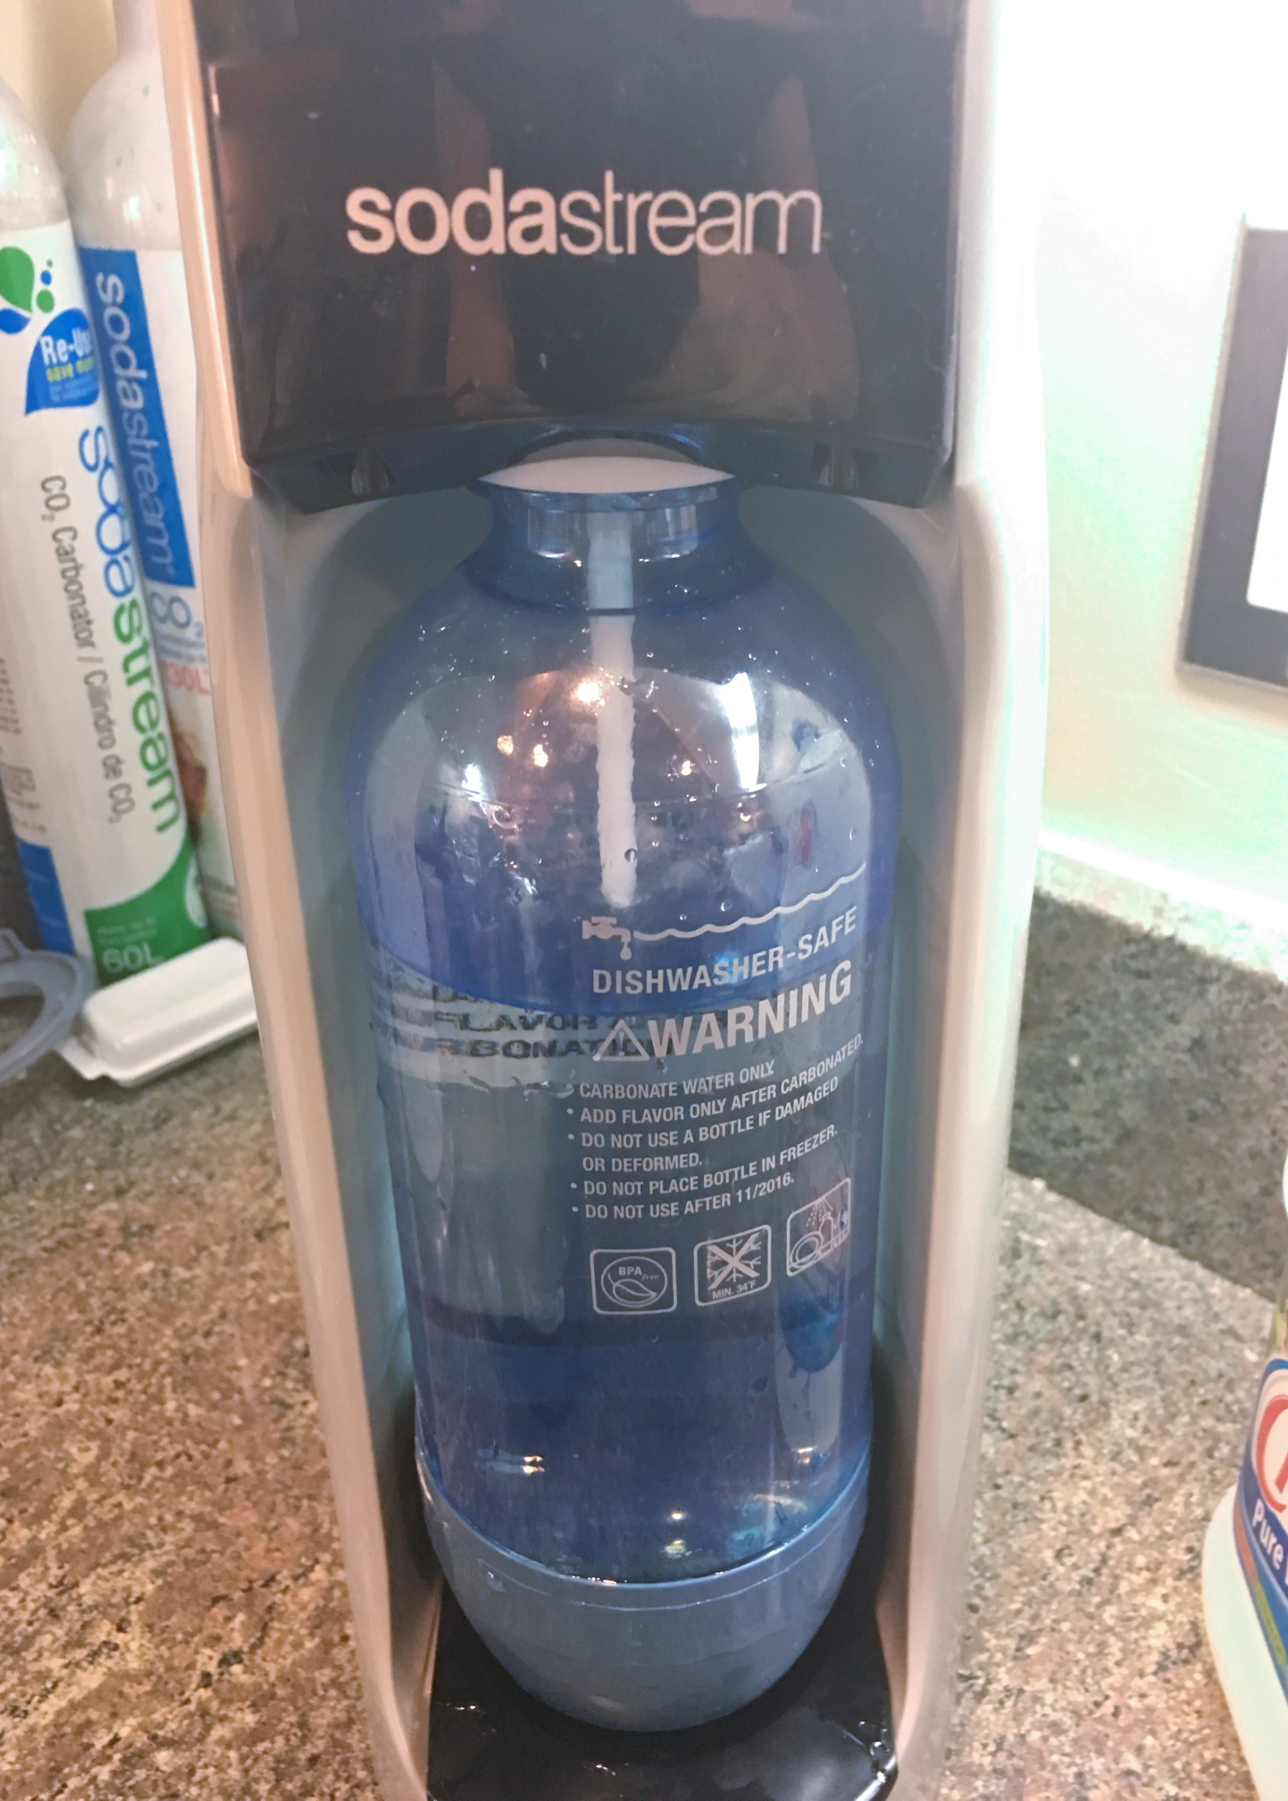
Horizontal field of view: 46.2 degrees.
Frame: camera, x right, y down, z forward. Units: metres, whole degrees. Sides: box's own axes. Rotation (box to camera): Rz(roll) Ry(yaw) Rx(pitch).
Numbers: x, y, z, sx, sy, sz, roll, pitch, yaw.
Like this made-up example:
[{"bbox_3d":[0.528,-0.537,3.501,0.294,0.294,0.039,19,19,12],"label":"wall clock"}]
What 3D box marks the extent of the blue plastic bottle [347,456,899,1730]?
[{"bbox_3d":[-0.002,0.030,0.260,0.087,0.236,0.087,-8,28,-11],"label":"blue plastic bottle"}]

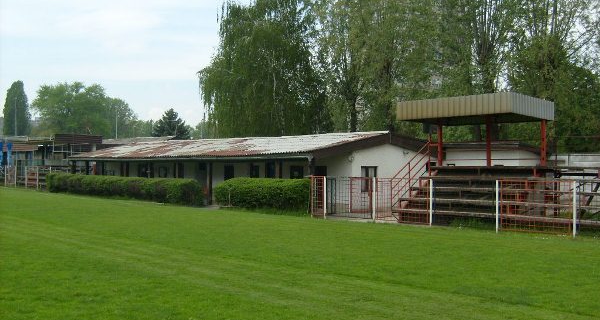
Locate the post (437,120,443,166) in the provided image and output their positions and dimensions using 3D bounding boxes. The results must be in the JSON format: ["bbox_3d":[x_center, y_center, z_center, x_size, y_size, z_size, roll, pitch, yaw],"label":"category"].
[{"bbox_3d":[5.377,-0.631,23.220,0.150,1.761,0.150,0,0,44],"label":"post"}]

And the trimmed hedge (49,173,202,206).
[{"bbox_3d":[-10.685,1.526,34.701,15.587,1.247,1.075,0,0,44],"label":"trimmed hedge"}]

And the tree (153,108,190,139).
[{"bbox_3d":[-15.885,-2.108,75.000,5.167,8.516,5.167,0,0,0],"label":"tree"}]

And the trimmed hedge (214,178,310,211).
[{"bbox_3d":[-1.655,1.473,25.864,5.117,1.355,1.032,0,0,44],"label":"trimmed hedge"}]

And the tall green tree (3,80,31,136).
[{"bbox_3d":[-52.336,-6.217,112.000,5.169,16.734,5.169,0,0,0],"label":"tall green tree"}]

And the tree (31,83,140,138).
[{"bbox_3d":[-32.375,-4.801,92.000,16.377,13.902,14.739,0,0,0],"label":"tree"}]

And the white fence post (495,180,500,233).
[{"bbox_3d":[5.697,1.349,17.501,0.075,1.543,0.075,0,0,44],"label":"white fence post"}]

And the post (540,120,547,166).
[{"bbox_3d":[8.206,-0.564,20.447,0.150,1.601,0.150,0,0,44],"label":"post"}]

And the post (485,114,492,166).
[{"bbox_3d":[6.787,-0.648,21.844,0.150,1.836,0.150,0,0,44],"label":"post"}]

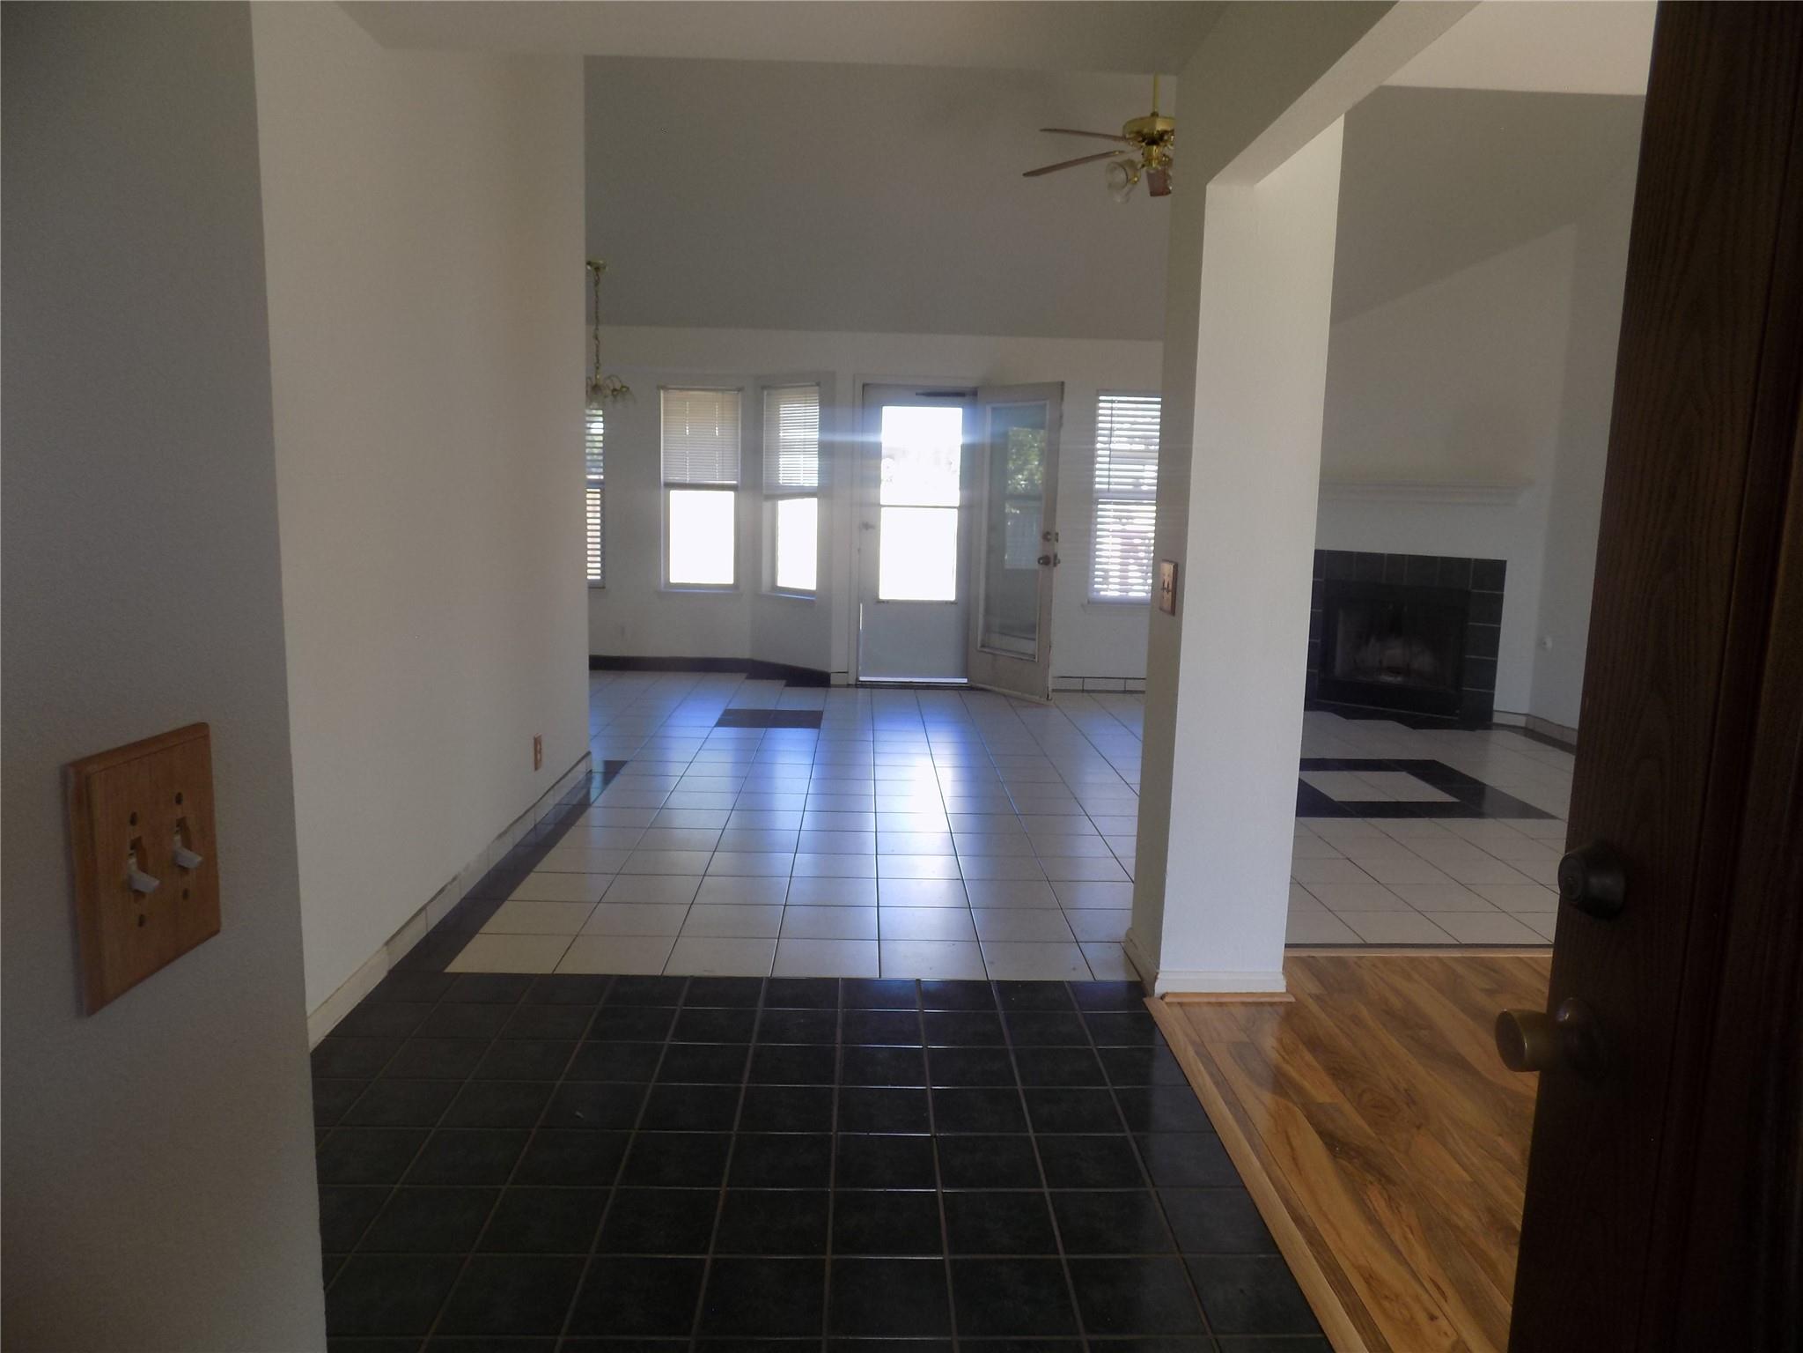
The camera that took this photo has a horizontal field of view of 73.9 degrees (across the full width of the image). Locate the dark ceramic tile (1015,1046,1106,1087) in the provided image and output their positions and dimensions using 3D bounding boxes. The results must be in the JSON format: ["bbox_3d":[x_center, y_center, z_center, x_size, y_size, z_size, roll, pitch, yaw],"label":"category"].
[{"bbox_3d":[0.372,0.933,2.850,0.202,0.010,0.202,1,8,-2],"label":"dark ceramic tile"}]

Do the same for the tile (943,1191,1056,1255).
[{"bbox_3d":[0.181,1.018,2.225,0.202,0.010,0.202,1,8,-2],"label":"tile"}]

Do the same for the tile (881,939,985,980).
[{"bbox_3d":[0.089,0.827,3.478,0.298,0.010,0.298,1,8,-2],"label":"tile"}]

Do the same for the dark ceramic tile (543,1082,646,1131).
[{"bbox_3d":[-0.660,0.935,2.595,0.200,0.010,0.200,1,8,-2],"label":"dark ceramic tile"}]

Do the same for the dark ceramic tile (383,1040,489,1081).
[{"bbox_3d":[-1.089,0.904,2.812,0.200,0.010,0.200,1,8,-2],"label":"dark ceramic tile"}]

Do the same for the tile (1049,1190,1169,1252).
[{"bbox_3d":[0.391,1.024,2.240,0.200,0.010,0.200,1,8,-2],"label":"tile"}]

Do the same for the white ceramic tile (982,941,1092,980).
[{"bbox_3d":[0.388,0.831,3.485,0.297,0.010,0.297,1,8,-2],"label":"white ceramic tile"}]

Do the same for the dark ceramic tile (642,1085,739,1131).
[{"bbox_3d":[-0.456,0.945,2.621,0.199,0.010,0.199,1,8,-2],"label":"dark ceramic tile"}]

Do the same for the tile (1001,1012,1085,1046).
[{"bbox_3d":[0.366,0.903,3.056,0.202,0.010,0.202,1,8,-2],"label":"tile"}]

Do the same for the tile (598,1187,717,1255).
[{"bbox_3d":[-0.444,1.006,2.209,0.199,0.010,0.199,1,8,-2],"label":"tile"}]

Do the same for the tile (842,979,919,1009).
[{"bbox_3d":[-0.056,0.865,3.256,0.202,0.010,0.204,1,8,-2],"label":"tile"}]

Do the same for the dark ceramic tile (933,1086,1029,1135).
[{"bbox_3d":[0.168,0.958,2.641,0.199,0.010,0.199,1,8,-2],"label":"dark ceramic tile"}]

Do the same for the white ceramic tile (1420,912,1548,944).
[{"bbox_3d":[1.876,0.817,3.842,0.297,0.010,0.297,1,8,-2],"label":"white ceramic tile"}]

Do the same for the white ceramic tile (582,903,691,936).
[{"bbox_3d":[-0.825,0.763,3.746,0.298,0.010,0.298,1,8,-2],"label":"white ceramic tile"}]

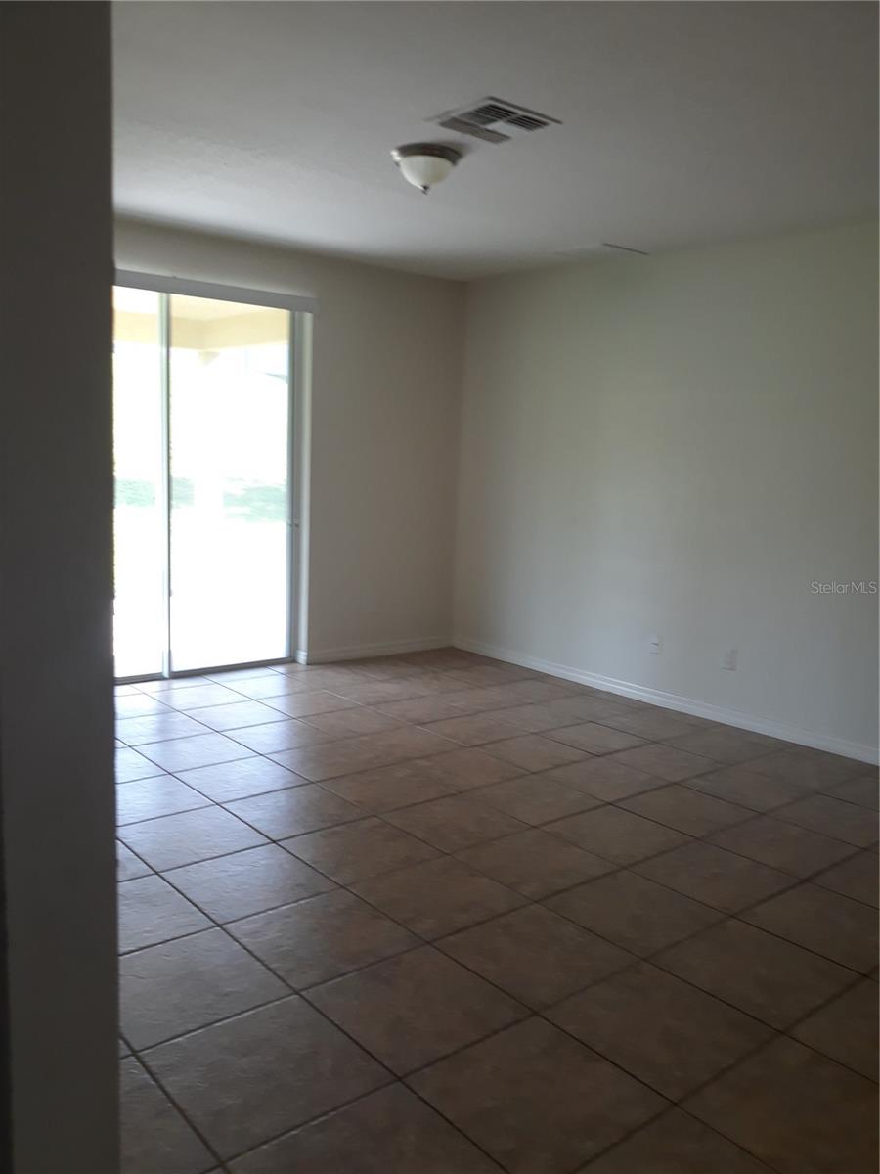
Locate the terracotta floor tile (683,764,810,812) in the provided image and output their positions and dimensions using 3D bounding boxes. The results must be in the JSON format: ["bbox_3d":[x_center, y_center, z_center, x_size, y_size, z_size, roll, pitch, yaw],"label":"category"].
[{"bbox_3d":[1.414,0.937,4.397,0.454,0.012,0.452,-4,10,-40],"label":"terracotta floor tile"}]

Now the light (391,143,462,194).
[{"bbox_3d":[-0.058,-1.767,4.059,0.310,0.171,0.310,2,8,0],"label":"light"}]

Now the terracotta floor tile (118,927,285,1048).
[{"bbox_3d":[-0.711,1.099,2.627,0.454,0.012,0.452,-4,10,-40],"label":"terracotta floor tile"}]

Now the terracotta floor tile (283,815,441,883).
[{"bbox_3d":[-0.302,0.987,3.582,0.457,0.010,0.457,-4,10,-39],"label":"terracotta floor tile"}]

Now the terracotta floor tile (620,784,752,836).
[{"bbox_3d":[1.060,0.964,4.102,0.454,0.012,0.452,-4,10,-40],"label":"terracotta floor tile"}]

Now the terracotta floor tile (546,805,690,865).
[{"bbox_3d":[0.704,0.991,3.818,0.457,0.010,0.457,-4,10,-39],"label":"terracotta floor tile"}]

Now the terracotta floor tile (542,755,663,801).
[{"bbox_3d":[0.768,0.903,4.447,0.454,0.012,0.452,-4,10,-40],"label":"terracotta floor tile"}]

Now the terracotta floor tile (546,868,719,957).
[{"bbox_3d":[0.639,1.074,3.159,0.454,0.010,0.454,-5,10,-39],"label":"terracotta floor tile"}]

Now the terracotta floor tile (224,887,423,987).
[{"bbox_3d":[-0.360,1.072,2.925,0.454,0.010,0.454,-5,10,-39],"label":"terracotta floor tile"}]

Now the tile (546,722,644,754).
[{"bbox_3d":[0.825,0.816,5.108,0.457,0.010,0.457,-4,10,-39],"label":"tile"}]

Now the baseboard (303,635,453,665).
[{"bbox_3d":[-0.420,0.462,6.965,1.284,0.088,0.015,-4,10,-39],"label":"baseboard"}]

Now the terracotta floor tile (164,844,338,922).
[{"bbox_3d":[-0.657,1.014,3.288,0.457,0.010,0.457,-4,10,-39],"label":"terracotta floor tile"}]

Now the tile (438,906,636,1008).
[{"bbox_3d":[0.286,1.102,2.868,0.454,0.010,0.454,-5,10,-39],"label":"tile"}]

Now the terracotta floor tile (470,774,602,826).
[{"bbox_3d":[0.409,0.931,4.169,0.457,0.010,0.457,-4,10,-39],"label":"terracotta floor tile"}]

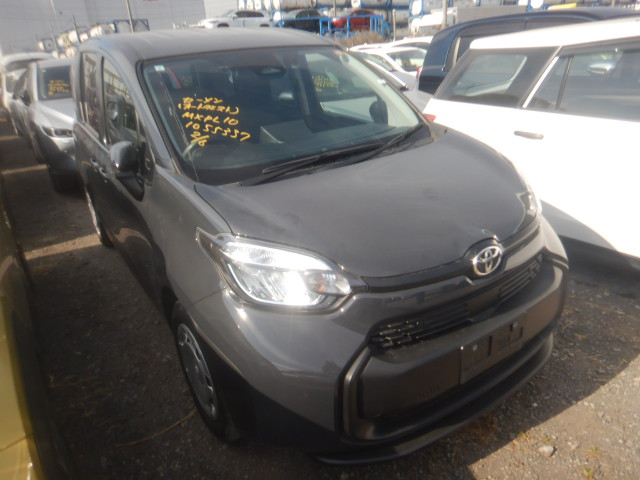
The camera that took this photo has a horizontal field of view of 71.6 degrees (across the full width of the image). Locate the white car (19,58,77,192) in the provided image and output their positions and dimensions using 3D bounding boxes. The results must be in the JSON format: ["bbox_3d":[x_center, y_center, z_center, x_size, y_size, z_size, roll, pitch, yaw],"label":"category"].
[{"bbox_3d":[-3.678,-2.074,7.317,1.820,1.660,4.450,-17,26,-33],"label":"white car"}]

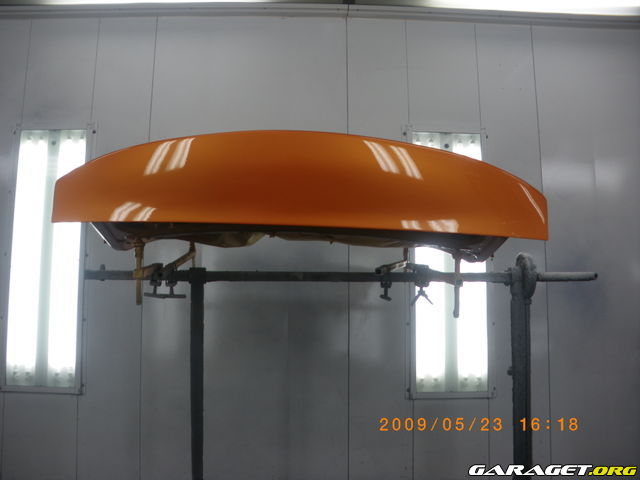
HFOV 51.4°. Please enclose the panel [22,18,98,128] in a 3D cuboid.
[{"bbox_3d":[-1.290,-0.825,3.335,0.335,0.581,0.050,0,-8,-2],"label":"panel"}]

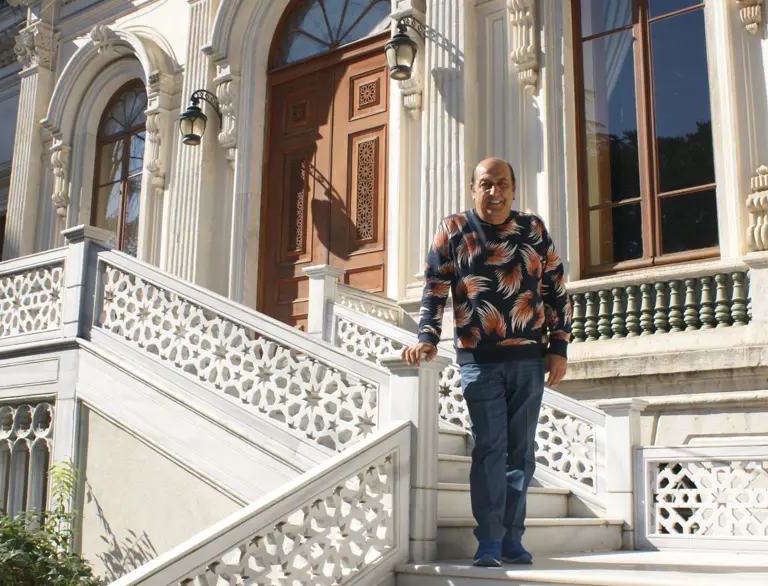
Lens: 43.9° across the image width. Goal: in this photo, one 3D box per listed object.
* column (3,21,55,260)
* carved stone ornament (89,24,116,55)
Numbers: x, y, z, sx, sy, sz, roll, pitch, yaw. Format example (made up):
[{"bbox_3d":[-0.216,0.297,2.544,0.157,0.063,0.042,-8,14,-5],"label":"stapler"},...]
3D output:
[{"bbox_3d":[-4.303,-1.312,11.347,0.520,3.990,0.290,-9,-16,37],"label":"column"},{"bbox_3d":[-3.144,-2.831,10.663,0.270,0.320,0.200,-9,-16,37],"label":"carved stone ornament"}]

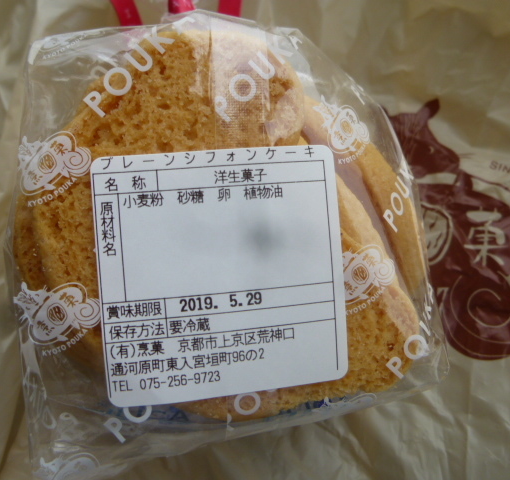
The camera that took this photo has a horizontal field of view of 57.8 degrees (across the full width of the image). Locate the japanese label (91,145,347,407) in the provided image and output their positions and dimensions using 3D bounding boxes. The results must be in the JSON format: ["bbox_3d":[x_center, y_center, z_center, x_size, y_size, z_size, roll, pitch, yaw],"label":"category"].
[{"bbox_3d":[-0.007,0.008,0.113,0.059,0.002,0.059,-4,91,-8],"label":"japanese label"}]

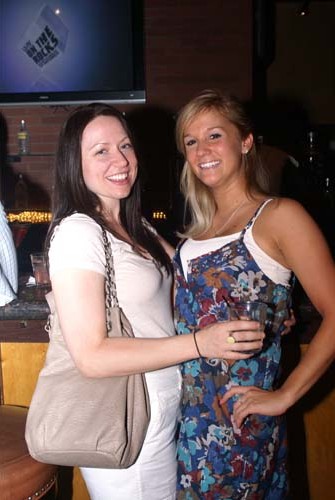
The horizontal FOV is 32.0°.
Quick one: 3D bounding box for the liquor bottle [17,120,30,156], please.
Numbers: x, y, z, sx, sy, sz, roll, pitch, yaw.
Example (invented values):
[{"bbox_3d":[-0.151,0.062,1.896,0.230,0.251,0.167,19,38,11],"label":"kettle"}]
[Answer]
[{"bbox_3d":[-1.168,-0.916,4.750,0.083,0.290,0.083,-2,4,-6],"label":"liquor bottle"}]

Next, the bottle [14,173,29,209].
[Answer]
[{"bbox_3d":[-1.185,-0.474,4.750,0.100,0.295,0.095,-2,4,-6],"label":"bottle"}]

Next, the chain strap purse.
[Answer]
[{"bbox_3d":[-0.174,0.200,1.290,0.265,0.500,0.140,1,5,21],"label":"chain strap purse"}]

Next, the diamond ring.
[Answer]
[{"bbox_3d":[0.135,0.189,1.228,0.020,0.020,0.022,-1,4,-3],"label":"diamond ring"}]

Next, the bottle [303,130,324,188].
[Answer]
[{"bbox_3d":[0.772,-0.478,3.100,0.090,0.300,0.090,0,4,17],"label":"bottle"}]

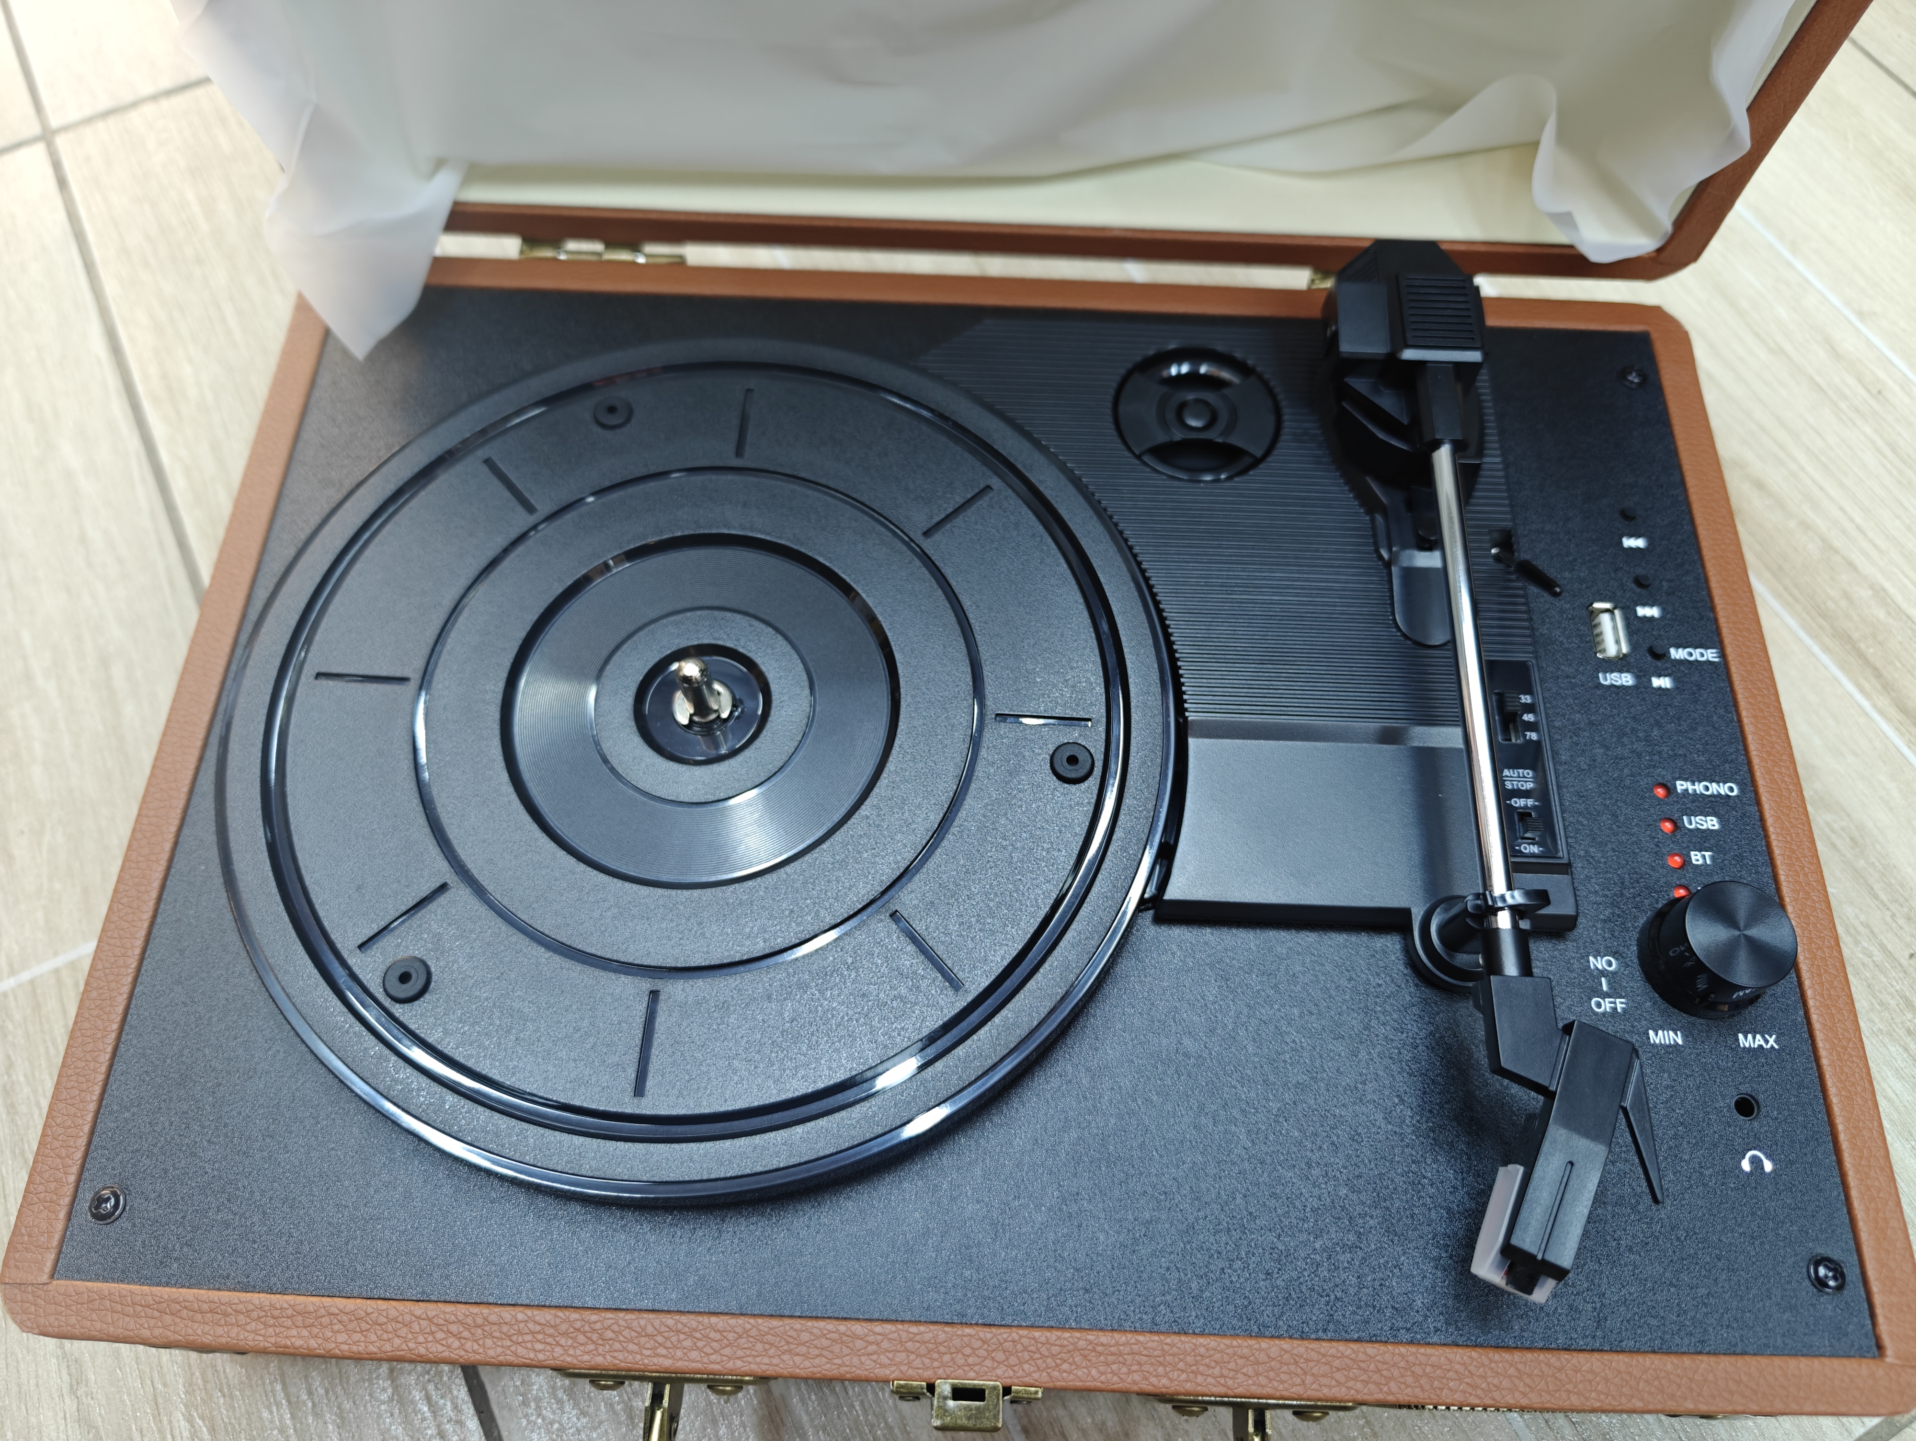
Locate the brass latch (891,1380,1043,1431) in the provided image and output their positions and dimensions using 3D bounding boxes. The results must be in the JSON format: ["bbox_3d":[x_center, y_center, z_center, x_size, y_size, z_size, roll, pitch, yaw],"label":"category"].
[{"bbox_3d":[0.002,0.127,0.246,0.028,0.016,0.009,2,65,1],"label":"brass latch"}]

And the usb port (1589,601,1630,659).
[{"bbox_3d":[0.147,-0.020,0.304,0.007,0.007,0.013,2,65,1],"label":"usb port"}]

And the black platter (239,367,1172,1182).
[{"bbox_3d":[-0.054,-0.003,0.284,0.198,0.011,0.198,2,65,1],"label":"black platter"}]

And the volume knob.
[{"bbox_3d":[0.151,0.044,0.262,0.024,0.017,0.024,2,65,1],"label":"volume knob"}]

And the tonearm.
[{"bbox_3d":[0.104,-0.003,0.273,0.043,0.036,0.225,2,65,1],"label":"tonearm"}]

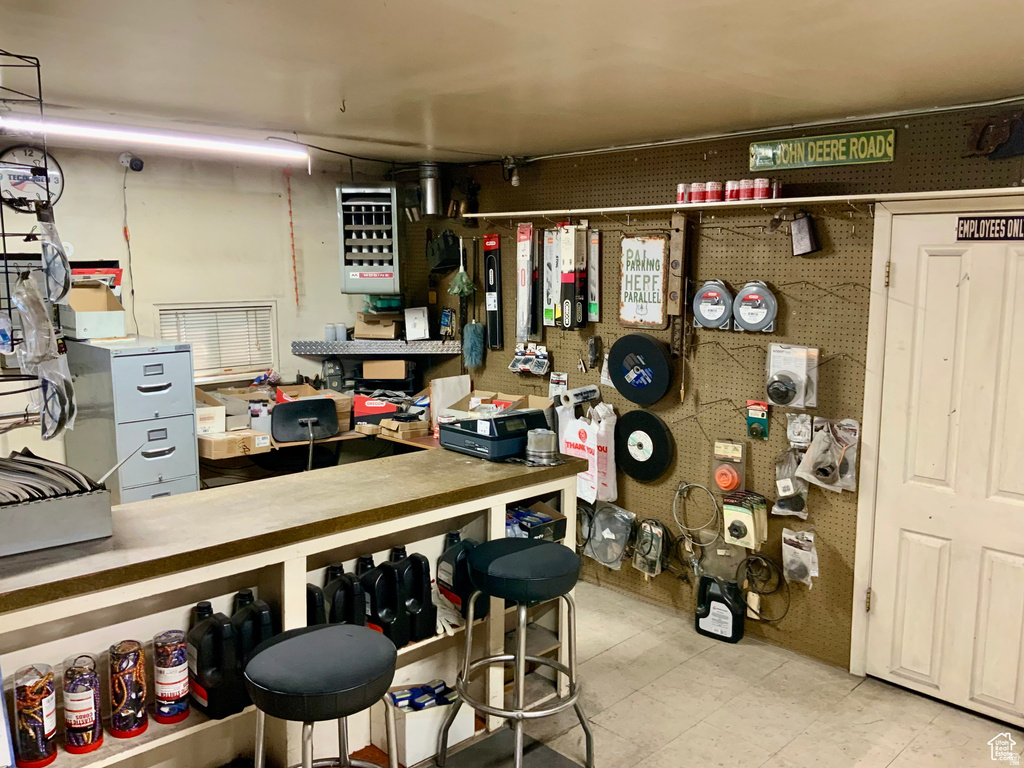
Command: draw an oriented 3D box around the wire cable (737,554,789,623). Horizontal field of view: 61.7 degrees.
[{"bbox_3d":[1.097,0.888,3.751,0.060,0.275,0.240,-7,11,-44],"label":"wire cable"}]

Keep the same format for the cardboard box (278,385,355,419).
[{"bbox_3d":[-1.093,0.142,4.745,0.330,0.230,0.340,-7,11,-44],"label":"cardboard box"}]

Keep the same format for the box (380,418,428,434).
[{"bbox_3d":[-0.585,0.224,4.591,0.200,0.050,0.190,7,10,44],"label":"box"}]

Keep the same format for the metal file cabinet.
[{"bbox_3d":[-1.849,0.436,4.173,0.672,1.284,0.372,7,10,44],"label":"metal file cabinet"}]

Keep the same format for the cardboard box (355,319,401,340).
[{"bbox_3d":[-0.826,-0.339,5.308,0.235,0.115,0.210,0,8,-4],"label":"cardboard box"}]

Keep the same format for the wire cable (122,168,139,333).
[{"bbox_3d":[-1.933,-0.668,4.350,0.055,0.830,0.025,-7,11,-44],"label":"wire cable"}]

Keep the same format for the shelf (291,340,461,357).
[{"bbox_3d":[-0.800,-0.246,5.312,1.000,0.077,0.480,0,7,1],"label":"shelf"}]

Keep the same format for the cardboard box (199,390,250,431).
[{"bbox_3d":[-1.483,0.166,4.378,0.190,0.210,0.340,-7,11,-44],"label":"cardboard box"}]

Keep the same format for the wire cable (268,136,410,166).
[{"bbox_3d":[-0.822,-1.121,4.181,0.780,0.080,0.040,-6,10,-38],"label":"wire cable"}]

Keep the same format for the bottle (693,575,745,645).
[{"bbox_3d":[0.941,0.992,3.859,0.190,0.270,0.116,7,10,44],"label":"bottle"}]

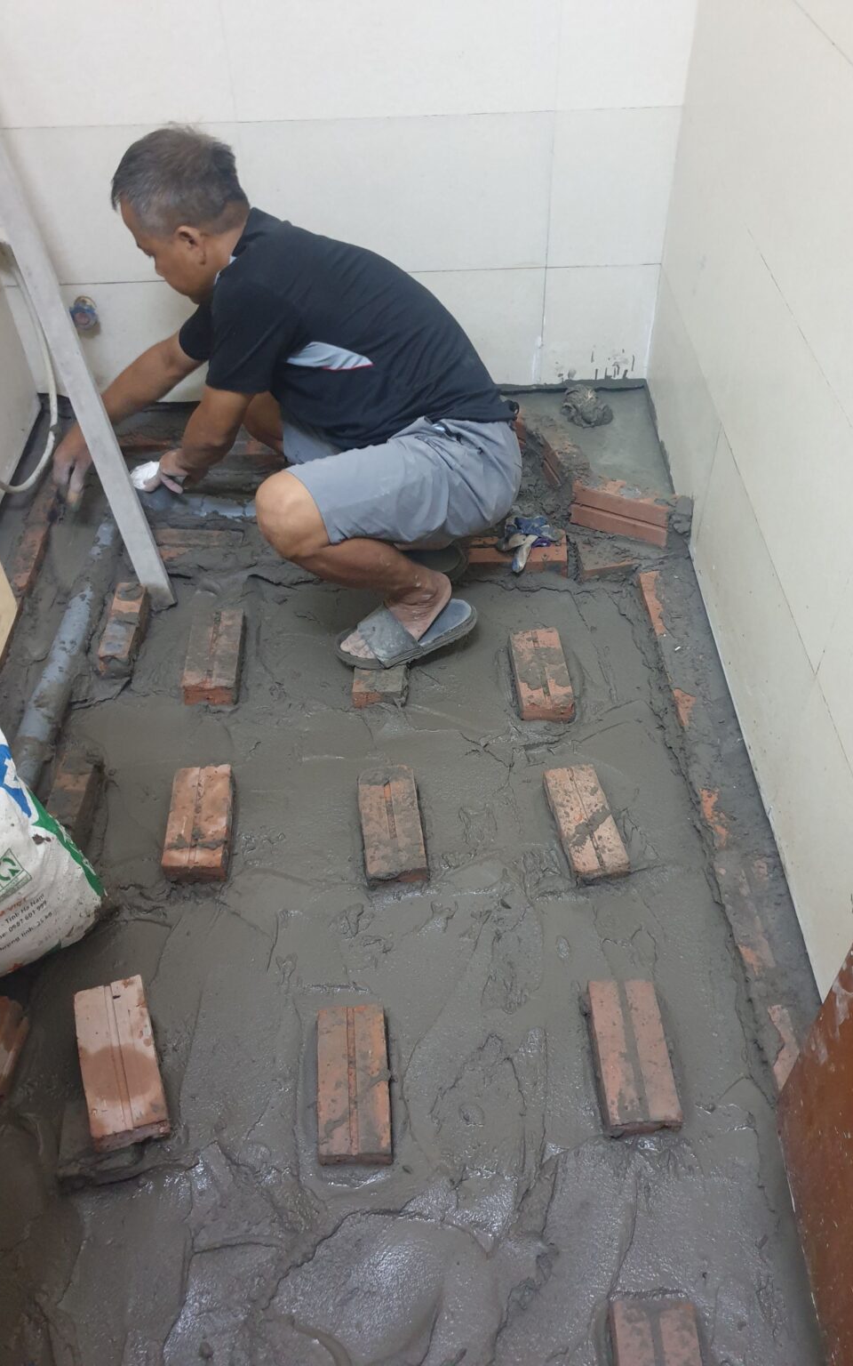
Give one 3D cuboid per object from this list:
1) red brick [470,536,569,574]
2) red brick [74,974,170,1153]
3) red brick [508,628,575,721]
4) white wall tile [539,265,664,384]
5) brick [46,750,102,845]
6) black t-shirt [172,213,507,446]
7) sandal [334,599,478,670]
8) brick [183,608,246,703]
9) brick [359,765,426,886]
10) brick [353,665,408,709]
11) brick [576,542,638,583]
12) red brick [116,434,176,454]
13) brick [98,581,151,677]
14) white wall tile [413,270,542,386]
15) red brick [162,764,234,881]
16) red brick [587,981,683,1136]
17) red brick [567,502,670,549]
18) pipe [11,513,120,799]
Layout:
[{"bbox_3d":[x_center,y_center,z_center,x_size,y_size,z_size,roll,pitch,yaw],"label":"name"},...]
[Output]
[{"bbox_3d":[0.185,-0.250,2.056,0.194,0.053,0.091,-2,47,1],"label":"red brick"},{"bbox_3d":[-0.415,0.519,1.406,0.095,0.057,0.212,-16,49,-12],"label":"red brick"},{"bbox_3d":[0.207,-0.013,1.881,0.091,0.053,0.197,-4,47,-1],"label":"red brick"},{"bbox_3d":[0.382,-0.801,2.303,0.246,0.280,0.010,-2,47,1],"label":"white wall tile"},{"bbox_3d":[-0.568,0.214,1.658,0.053,0.091,0.197,-1,47,1],"label":"brick"},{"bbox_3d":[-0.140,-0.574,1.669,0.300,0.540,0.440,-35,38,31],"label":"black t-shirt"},{"bbox_3d":[-0.037,-0.114,1.979,0.272,0.082,0.103,-23,50,-18],"label":"sandal"},{"bbox_3d":[-0.385,-0.048,1.877,0.091,0.053,0.197,-4,47,-1],"label":"brick"},{"bbox_3d":[-0.058,0.247,1.745,0.096,0.057,0.210,-6,47,-3],"label":"brick"},{"bbox_3d":[-0.079,-0.032,1.869,0.091,0.053,0.197,0,47,2],"label":"brick"},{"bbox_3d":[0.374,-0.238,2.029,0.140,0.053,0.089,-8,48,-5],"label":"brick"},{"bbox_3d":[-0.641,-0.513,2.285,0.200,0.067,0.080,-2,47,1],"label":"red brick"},{"bbox_3d":[-0.562,-0.087,1.937,0.053,0.091,0.197,-2,47,0],"label":"brick"},{"bbox_3d":[-0.047,-0.758,2.254,0.600,0.300,0.010,-2,47,1],"label":"white wall tile"},{"bbox_3d":[-0.385,0.242,1.759,0.098,0.057,0.209,-4,47,-1],"label":"red brick"},{"bbox_3d":[0.278,0.508,1.395,0.091,0.053,0.197,-3,47,0],"label":"red brick"},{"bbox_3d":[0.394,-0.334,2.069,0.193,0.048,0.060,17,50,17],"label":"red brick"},{"bbox_3d":[-0.668,-0.090,1.947,0.060,0.060,0.740,-1,47,1],"label":"pipe"}]

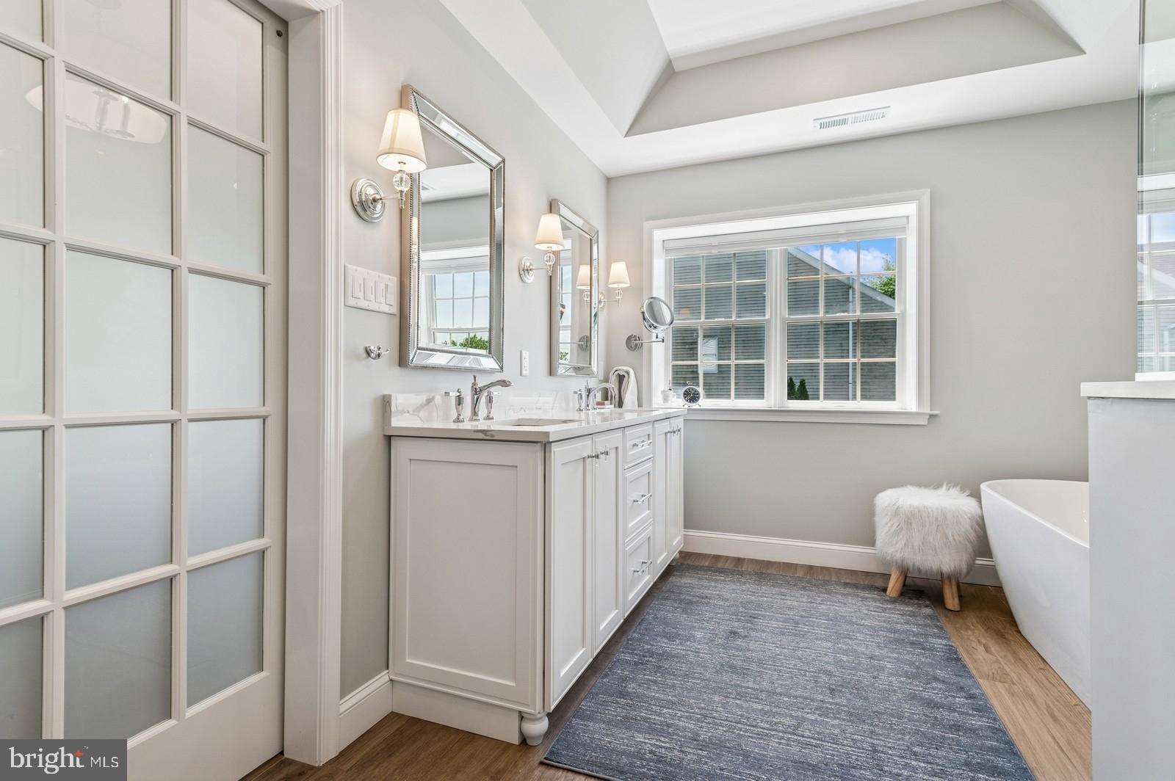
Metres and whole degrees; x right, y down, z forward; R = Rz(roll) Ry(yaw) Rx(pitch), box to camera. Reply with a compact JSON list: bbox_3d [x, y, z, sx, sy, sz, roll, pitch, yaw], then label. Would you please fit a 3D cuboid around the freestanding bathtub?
[{"bbox_3d":[1.920,0.723,1.857,0.778,0.586,1.719,0,0,22],"label":"freestanding bathtub"}]

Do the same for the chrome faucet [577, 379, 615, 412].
[{"bbox_3d":[0.062,0.027,3.067,0.187,0.169,0.260,0,0,22],"label":"chrome faucet"}]

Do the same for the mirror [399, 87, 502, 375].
[{"bbox_3d":[-0.474,-0.530,2.060,0.042,0.909,0.590,0,0,22],"label":"mirror"}]

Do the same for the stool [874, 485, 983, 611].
[{"bbox_3d":[1.674,0.762,2.751,0.444,0.505,0.444,0,0,22],"label":"stool"}]

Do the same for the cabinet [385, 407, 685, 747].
[{"bbox_3d":[-0.017,0.562,2.488,0.576,0.894,1.881,0,0,22],"label":"cabinet"}]

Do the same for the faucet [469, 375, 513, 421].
[{"bbox_3d":[-0.357,0.026,2.037,0.188,0.168,0.052,0,0,22],"label":"faucet"}]

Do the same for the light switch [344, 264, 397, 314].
[{"bbox_3d":[-0.649,-0.296,1.666,0.010,0.119,0.214,0,0,22],"label":"light switch"}]

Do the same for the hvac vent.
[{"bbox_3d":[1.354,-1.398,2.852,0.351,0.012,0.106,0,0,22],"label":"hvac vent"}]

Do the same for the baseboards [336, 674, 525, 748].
[{"bbox_3d":[-0.441,0.941,1.560,0.472,0.127,0.227,0,0,22],"label":"baseboards"}]

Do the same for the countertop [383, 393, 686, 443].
[{"bbox_3d":[-0.022,0.079,2.488,0.568,0.124,1.875,0,0,22],"label":"countertop"}]

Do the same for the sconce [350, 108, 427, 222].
[{"bbox_3d":[-0.565,-0.654,1.612,0.204,0.310,0.139,0,0,22],"label":"sconce"}]

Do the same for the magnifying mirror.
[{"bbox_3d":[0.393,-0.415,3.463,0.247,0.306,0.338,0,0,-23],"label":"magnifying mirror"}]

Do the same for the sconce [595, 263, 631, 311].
[{"bbox_3d":[0.179,-0.659,3.505,0.187,0.308,0.141,0,0,22],"label":"sconce"}]

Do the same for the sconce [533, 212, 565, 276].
[{"bbox_3d":[-0.195,-0.665,2.562,0.187,0.308,0.135,0,0,22],"label":"sconce"}]

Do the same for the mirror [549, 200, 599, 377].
[{"bbox_3d":[-0.059,-0.525,3.094,0.048,0.903,0.582,0,0,22],"label":"mirror"}]

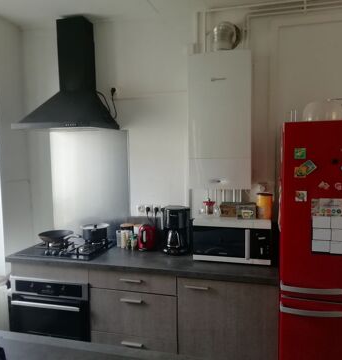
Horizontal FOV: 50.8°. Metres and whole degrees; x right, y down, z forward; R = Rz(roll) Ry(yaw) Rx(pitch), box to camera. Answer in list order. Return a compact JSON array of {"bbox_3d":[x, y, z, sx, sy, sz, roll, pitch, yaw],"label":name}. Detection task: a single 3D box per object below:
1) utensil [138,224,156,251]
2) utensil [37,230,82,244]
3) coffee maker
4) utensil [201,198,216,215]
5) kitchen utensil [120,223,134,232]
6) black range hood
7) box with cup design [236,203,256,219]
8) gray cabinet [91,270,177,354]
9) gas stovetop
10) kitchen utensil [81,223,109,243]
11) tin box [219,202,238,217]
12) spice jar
[{"bbox_3d":[-0.174,0.413,2.659,0.125,0.190,0.170,4,7,45],"label":"utensil"},{"bbox_3d":[-0.820,0.425,2.680,0.270,0.085,0.440,-5,7,-43],"label":"utensil"},{"bbox_3d":[0.054,0.350,2.585,0.175,0.324,0.215,1,5,20],"label":"coffee maker"},{"bbox_3d":[0.274,0.180,2.495,0.083,0.112,0.078,1,5,16],"label":"utensil"},{"bbox_3d":[-0.339,0.418,2.766,0.105,0.164,0.105,1,5,15],"label":"kitchen utensil"},{"bbox_3d":[-0.757,-0.776,2.632,0.600,0.820,0.493,1,5,15],"label":"black range hood"},{"bbox_3d":[0.505,0.206,2.387,0.114,0.092,0.085,1,6,15],"label":"box with cup design"},{"bbox_3d":[-0.169,0.921,2.568,0.600,0.755,0.570,1,5,16],"label":"gray cabinet"},{"bbox_3d":[-0.762,0.485,2.683,0.565,0.055,0.505,1,5,15],"label":"gas stovetop"},{"bbox_3d":[-0.583,0.394,2.792,0.212,0.118,0.212,1,5,16],"label":"kitchen utensil"},{"bbox_3d":[0.418,0.200,2.436,0.150,0.077,0.115,1,5,16],"label":"tin box"},{"bbox_3d":[0.614,0.168,2.337,0.100,0.160,0.100,1,6,16],"label":"spice jar"}]

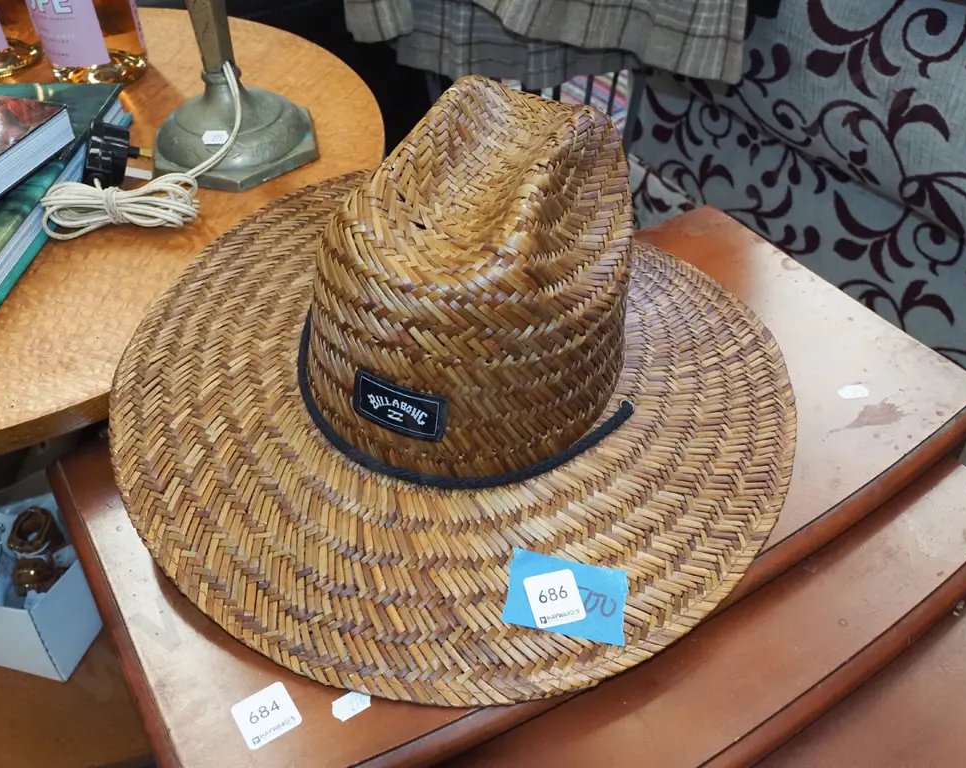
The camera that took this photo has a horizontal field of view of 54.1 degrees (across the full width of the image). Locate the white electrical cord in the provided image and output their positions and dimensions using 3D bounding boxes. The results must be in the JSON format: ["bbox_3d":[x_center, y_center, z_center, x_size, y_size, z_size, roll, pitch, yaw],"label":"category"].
[{"bbox_3d":[-0.268,-0.183,0.741,0.143,0.086,0.135,0,41,0],"label":"white electrical cord"}]

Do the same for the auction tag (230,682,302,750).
[{"bbox_3d":[-0.112,0.171,0.489,0.029,0.001,0.029,-24,46,-24],"label":"auction tag"}]

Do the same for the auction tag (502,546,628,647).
[{"bbox_3d":[0.046,0.116,0.518,0.068,0.002,0.044,13,55,-5],"label":"auction tag"}]

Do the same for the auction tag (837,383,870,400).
[{"bbox_3d":[0.263,0.005,0.672,0.021,0.001,0.013,-4,41,-4],"label":"auction tag"}]

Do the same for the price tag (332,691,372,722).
[{"bbox_3d":[-0.069,0.167,0.493,0.021,0.001,0.013,-25,47,-25],"label":"price tag"}]

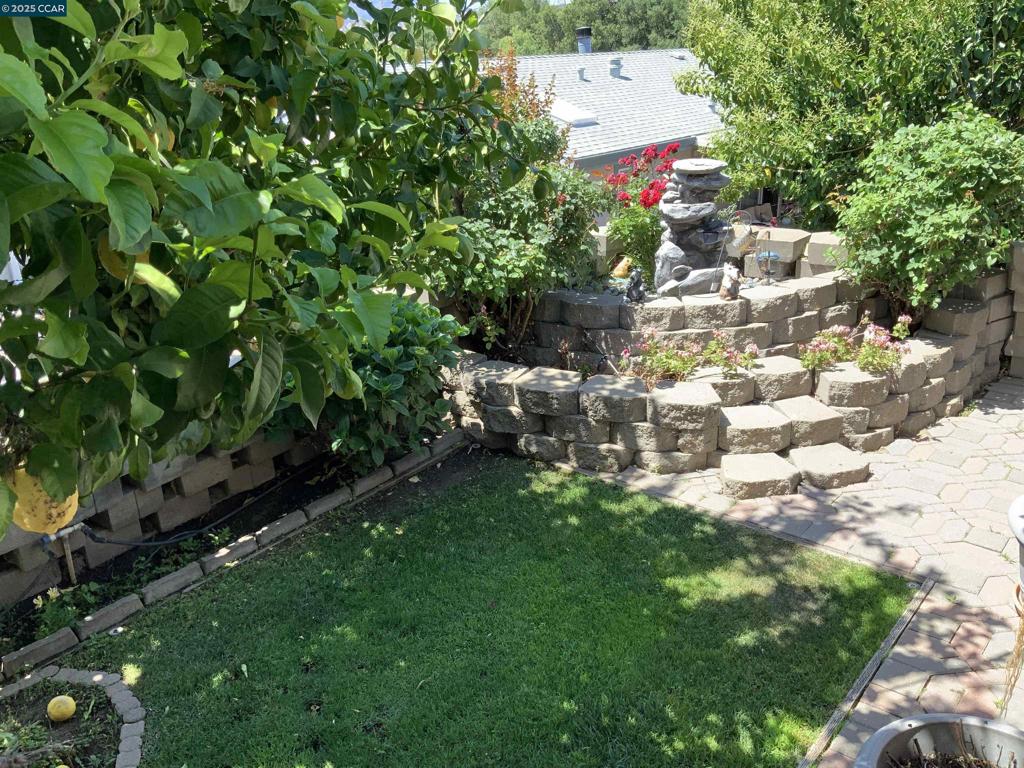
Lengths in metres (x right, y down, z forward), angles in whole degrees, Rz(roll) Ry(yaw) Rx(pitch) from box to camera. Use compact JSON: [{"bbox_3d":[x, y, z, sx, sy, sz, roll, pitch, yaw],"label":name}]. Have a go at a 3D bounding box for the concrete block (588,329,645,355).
[{"bbox_3d":[0.707,-0.324,5.754,0.406,0.150,0.290,3,22,12],"label":"concrete block"}]

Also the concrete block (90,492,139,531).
[{"bbox_3d":[-2.121,0.671,4.557,0.200,0.140,0.165,12,25,31],"label":"concrete block"}]

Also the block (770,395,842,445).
[{"bbox_3d":[1.785,0.234,5.209,0.370,0.150,0.300,-6,22,-9],"label":"block"}]

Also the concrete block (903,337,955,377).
[{"bbox_3d":[2.697,-0.162,5.712,0.416,0.157,0.307,-20,28,-38],"label":"concrete block"}]

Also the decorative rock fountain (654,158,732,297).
[{"bbox_3d":[1.278,-1.102,6.072,0.520,0.880,0.460,2,22,9],"label":"decorative rock fountain"}]

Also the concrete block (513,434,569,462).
[{"bbox_3d":[0.204,0.371,5.417,0.380,0.146,0.305,4,23,17],"label":"concrete block"}]

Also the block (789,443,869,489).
[{"bbox_3d":[1.796,0.488,4.923,0.400,0.142,0.305,-9,23,-14],"label":"block"}]

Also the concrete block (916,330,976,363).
[{"bbox_3d":[2.079,-0.179,4.145,0.280,0.103,0.225,-19,26,-37],"label":"concrete block"}]

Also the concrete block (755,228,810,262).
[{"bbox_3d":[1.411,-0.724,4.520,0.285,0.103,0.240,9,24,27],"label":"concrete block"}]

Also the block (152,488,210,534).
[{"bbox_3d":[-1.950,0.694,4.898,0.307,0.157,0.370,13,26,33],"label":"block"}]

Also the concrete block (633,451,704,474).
[{"bbox_3d":[0.945,0.434,5.170,0.410,0.146,0.305,0,23,7],"label":"concrete block"}]

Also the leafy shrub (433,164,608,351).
[{"bbox_3d":[0.052,-0.884,5.993,1.150,1.160,1.050,-3,22,0],"label":"leafy shrub"}]

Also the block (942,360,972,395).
[{"bbox_3d":[2.928,-0.071,5.889,0.416,0.157,0.307,-20,28,-38],"label":"block"}]

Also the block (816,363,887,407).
[{"bbox_3d":[2.098,-0.021,5.322,0.410,0.154,0.305,1,23,9],"label":"block"}]

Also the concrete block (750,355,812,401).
[{"bbox_3d":[1.688,-0.057,5.546,0.406,0.150,0.290,-5,22,-8],"label":"concrete block"}]

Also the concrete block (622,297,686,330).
[{"bbox_3d":[0.957,-0.492,5.840,0.416,0.157,0.307,0,22,5],"label":"concrete block"}]

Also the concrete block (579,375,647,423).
[{"bbox_3d":[0.639,0.078,5.268,0.410,0.154,0.305,5,24,18],"label":"concrete block"}]

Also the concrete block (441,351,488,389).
[{"bbox_3d":[-0.347,-0.099,5.813,0.307,0.157,0.416,-17,26,-34],"label":"concrete block"}]

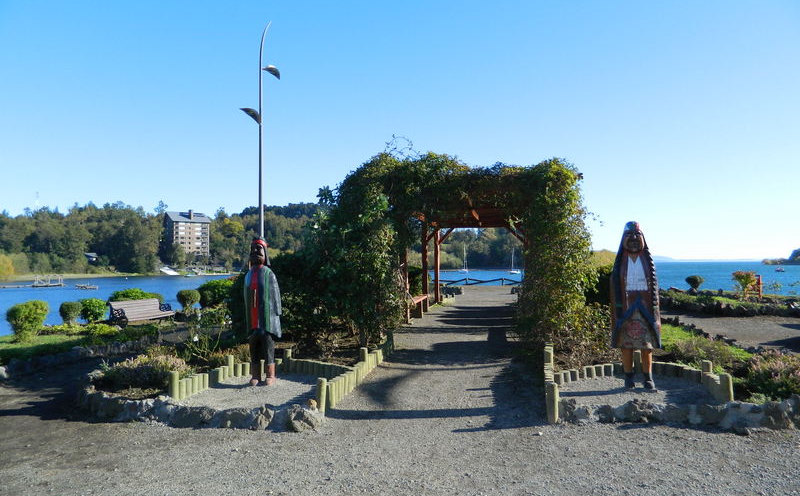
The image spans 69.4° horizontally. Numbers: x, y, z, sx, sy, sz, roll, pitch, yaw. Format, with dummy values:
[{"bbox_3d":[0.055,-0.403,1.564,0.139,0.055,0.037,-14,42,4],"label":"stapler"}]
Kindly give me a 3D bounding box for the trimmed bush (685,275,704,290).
[{"bbox_3d":[10.449,1.252,20.476,0.690,0.580,0.660,0,-1,0],"label":"trimmed bush"}]

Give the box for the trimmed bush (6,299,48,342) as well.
[{"bbox_3d":[-7.220,1.425,11.200,0.800,0.800,0.750,0,-1,0],"label":"trimmed bush"}]

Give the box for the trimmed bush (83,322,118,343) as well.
[{"bbox_3d":[-6.324,1.774,12.200,0.770,0.410,0.680,0,-1,0],"label":"trimmed bush"}]

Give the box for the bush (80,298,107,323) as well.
[{"bbox_3d":[-7.639,1.583,14.400,0.660,0.640,0.640,0,-1,0],"label":"bush"}]

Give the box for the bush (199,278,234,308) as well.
[{"bbox_3d":[-5.148,1.340,16.300,1.050,0.900,1.000,0,-1,0],"label":"bush"}]

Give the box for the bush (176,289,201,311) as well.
[{"bbox_3d":[-5.600,1.390,15.300,0.630,0.650,0.610,0,-1,0],"label":"bush"}]

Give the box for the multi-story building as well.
[{"bbox_3d":[-114.500,-6.058,310.235,19.500,27.000,15.000,1,-2,-44],"label":"multi-story building"}]

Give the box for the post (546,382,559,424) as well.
[{"bbox_3d":[1.465,1.468,5.516,0.105,0.390,0.105,0,-1,0],"label":"post"}]

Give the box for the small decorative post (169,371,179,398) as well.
[{"bbox_3d":[-2.503,1.517,6.400,0.104,0.315,0.104,0,-1,-6],"label":"small decorative post"}]

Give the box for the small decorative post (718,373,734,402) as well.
[{"bbox_3d":[3.323,1.416,5.848,0.110,0.310,0.110,0,-1,0],"label":"small decorative post"}]

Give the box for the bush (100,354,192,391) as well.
[{"bbox_3d":[-3.073,1.421,6.918,1.000,0.350,0.800,0,-1,0],"label":"bush"}]

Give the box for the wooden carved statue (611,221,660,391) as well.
[{"bbox_3d":[2.690,0.648,6.586,0.540,1.860,0.420,0,-1,12],"label":"wooden carved statue"}]

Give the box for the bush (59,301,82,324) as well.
[{"bbox_3d":[-9.124,1.833,15.961,0.640,0.700,0.620,0,-1,0],"label":"bush"}]

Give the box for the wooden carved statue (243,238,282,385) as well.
[{"bbox_3d":[-1.695,0.786,7.150,0.480,1.790,0.380,0,-1,12],"label":"wooden carved statue"}]

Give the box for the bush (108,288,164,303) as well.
[{"bbox_3d":[-8.345,1.739,18.264,1.650,0.900,1.000,0,-1,0],"label":"bush"}]

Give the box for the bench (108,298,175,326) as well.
[{"bbox_3d":[-6.050,1.638,13.715,0.630,0.780,1.650,-1,-1,21],"label":"bench"}]

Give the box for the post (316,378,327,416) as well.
[{"bbox_3d":[-0.788,1.484,5.786,0.090,0.370,0.090,0,-1,0],"label":"post"}]

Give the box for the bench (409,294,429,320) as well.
[{"bbox_3d":[0.500,1.713,16.864,0.420,0.500,3.200,0,-1,10],"label":"bench"}]

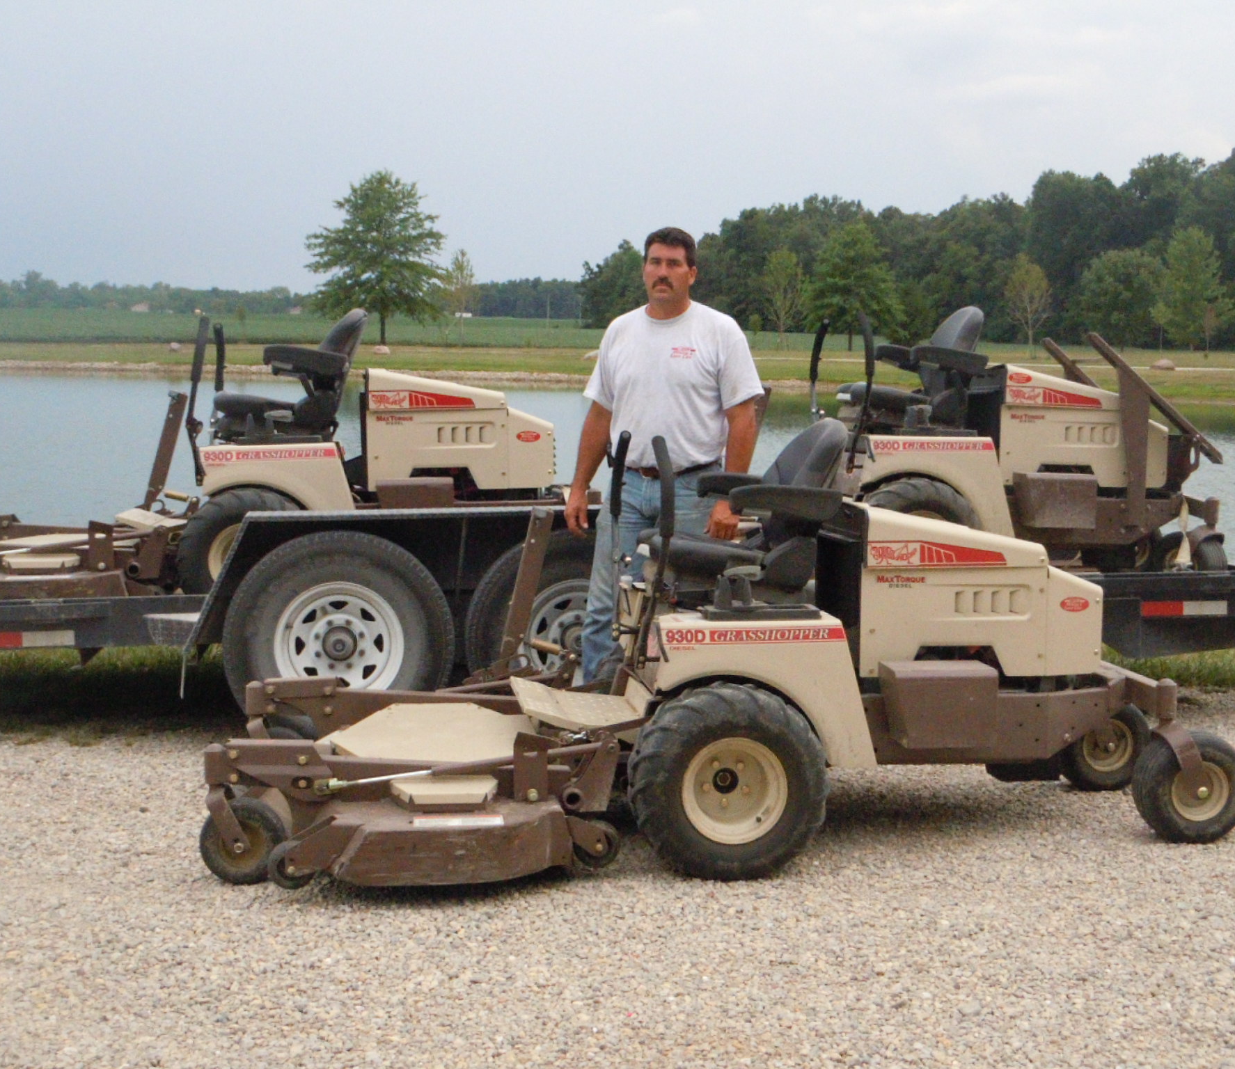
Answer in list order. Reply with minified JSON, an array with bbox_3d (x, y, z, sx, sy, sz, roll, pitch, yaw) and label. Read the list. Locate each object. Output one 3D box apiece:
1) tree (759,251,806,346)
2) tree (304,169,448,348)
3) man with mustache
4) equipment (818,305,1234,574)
[{"bbox_3d":[7.357,-10.600,83.000,2.100,4.400,2.100,0,7,0],"label":"tree"},{"bbox_3d":[-11.529,-13.142,88.000,6.700,8.300,6.700,0,7,0],"label":"tree"},{"bbox_3d":[0.166,-0.121,6.203,0.620,1.820,0.360,2,7,12],"label":"man with mustache"},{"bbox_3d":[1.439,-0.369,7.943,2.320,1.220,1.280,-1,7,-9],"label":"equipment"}]

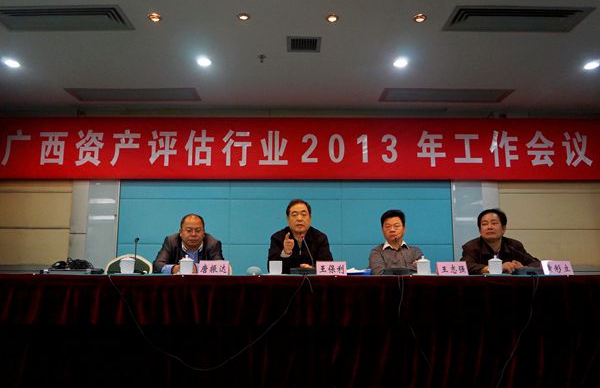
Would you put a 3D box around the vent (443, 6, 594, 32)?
[{"bbox_3d":[1.434,-1.178,3.006,0.898,0.040,0.306,0,-10,0],"label":"vent"}]

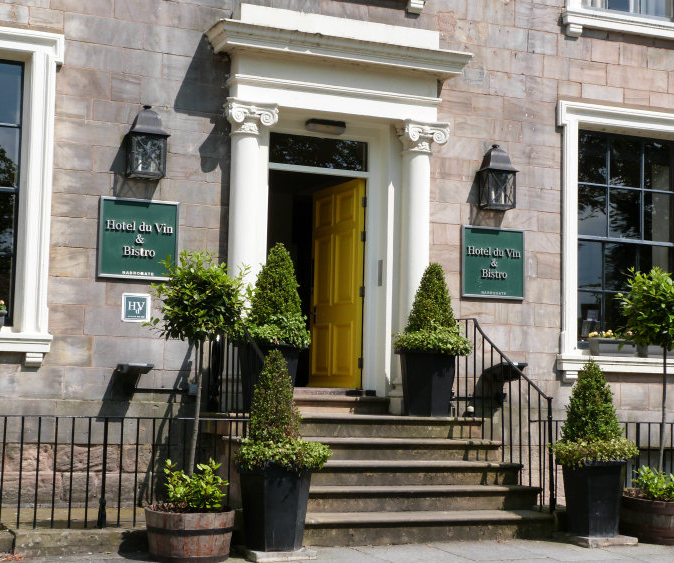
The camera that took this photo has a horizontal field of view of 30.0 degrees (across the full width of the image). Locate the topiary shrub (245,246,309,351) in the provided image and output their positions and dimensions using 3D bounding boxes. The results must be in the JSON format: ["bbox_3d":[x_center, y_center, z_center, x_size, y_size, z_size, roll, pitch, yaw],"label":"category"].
[{"bbox_3d":[-0.519,0.123,10.785,0.601,0.903,0.601,1,-5,0],"label":"topiary shrub"}]

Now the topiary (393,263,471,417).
[{"bbox_3d":[0.847,0.515,11.271,0.699,1.378,0.699,3,-6,-21],"label":"topiary"}]

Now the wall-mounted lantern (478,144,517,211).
[{"bbox_3d":[1.609,-1.036,12.482,0.330,0.668,0.237,3,-6,-21],"label":"wall-mounted lantern"}]

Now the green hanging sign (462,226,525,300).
[{"bbox_3d":[1.578,-0.181,12.625,0.698,0.701,0.044,3,-6,-22],"label":"green hanging sign"}]

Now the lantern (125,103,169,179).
[{"bbox_3d":[-1.694,-1.252,11.300,0.368,0.664,0.218,3,-6,-22],"label":"lantern"}]

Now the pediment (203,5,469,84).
[{"bbox_3d":[0.071,-2.281,11.950,2.534,0.421,0.495,3,-6,-22],"label":"pediment"}]

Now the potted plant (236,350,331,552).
[{"bbox_3d":[-0.379,1.184,8.917,0.667,1.387,0.667,3,-6,-21],"label":"potted plant"}]

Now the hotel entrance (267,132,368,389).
[{"bbox_3d":[-0.183,-0.185,12.000,1.061,2.421,0.258,3,-6,-21],"label":"hotel entrance"}]

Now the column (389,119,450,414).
[{"bbox_3d":[0.769,-0.120,12.119,0.446,2.821,0.406,3,-6,-22],"label":"column"}]

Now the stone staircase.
[{"bbox_3d":[0.240,1.487,10.581,2.369,1.164,2.266,3,-6,-21],"label":"stone staircase"}]

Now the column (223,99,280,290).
[{"bbox_3d":[-0.838,-0.214,11.477,0.446,2.821,0.406,3,-6,-22],"label":"column"}]

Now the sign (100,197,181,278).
[{"bbox_3d":[-1.755,-0.376,11.205,0.721,0.721,0.052,3,-6,-21],"label":"sign"}]

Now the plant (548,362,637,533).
[{"bbox_3d":[2.061,1.312,10.061,0.704,1.390,0.704,3,-6,-21],"label":"plant"}]

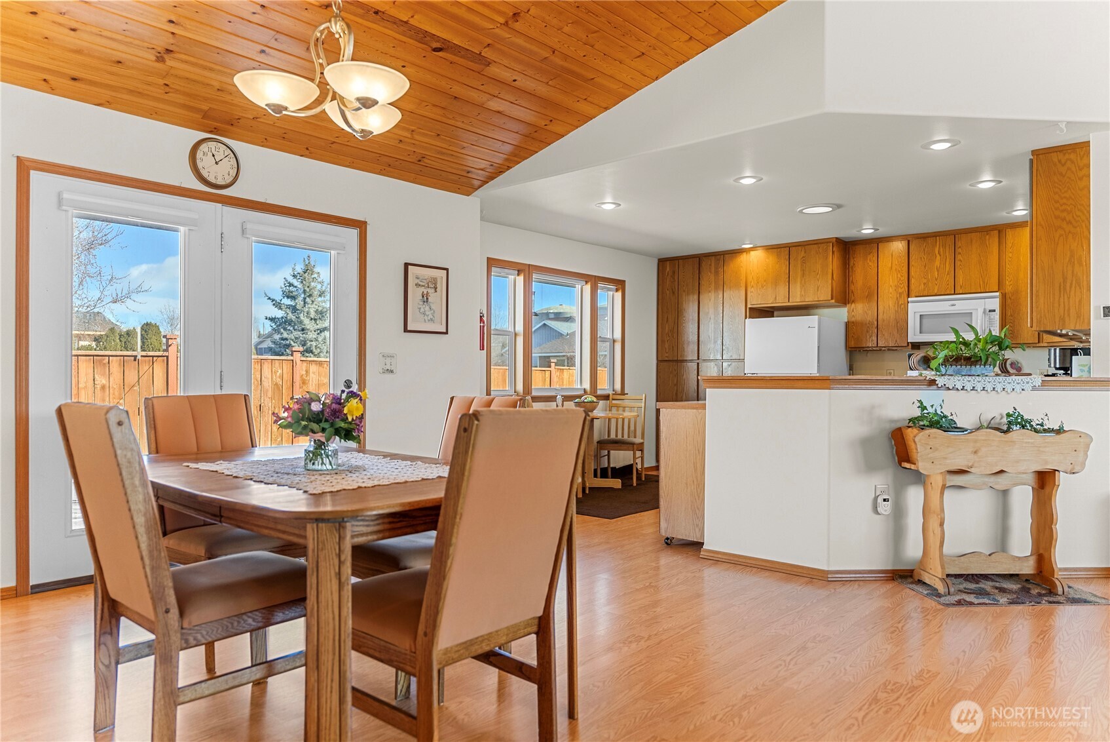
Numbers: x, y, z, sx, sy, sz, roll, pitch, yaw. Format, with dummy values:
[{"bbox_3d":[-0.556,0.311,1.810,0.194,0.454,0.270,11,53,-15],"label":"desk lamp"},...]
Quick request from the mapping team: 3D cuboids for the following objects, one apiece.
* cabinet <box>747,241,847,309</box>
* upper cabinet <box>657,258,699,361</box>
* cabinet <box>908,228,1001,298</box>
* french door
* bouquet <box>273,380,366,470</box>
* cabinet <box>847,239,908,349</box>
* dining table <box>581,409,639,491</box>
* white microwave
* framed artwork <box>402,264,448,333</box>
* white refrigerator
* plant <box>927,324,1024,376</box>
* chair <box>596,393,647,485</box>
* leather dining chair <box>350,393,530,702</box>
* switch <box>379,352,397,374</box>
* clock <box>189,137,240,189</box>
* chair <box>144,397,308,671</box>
[{"bbox_3d":[2.607,-0.982,7.839,0.923,0.610,0.600,0,0,41],"label":"cabinet"},{"bbox_3d":[1.589,-0.703,8.630,0.538,1.172,0.600,0,0,40],"label":"upper cabinet"},{"bbox_3d":[3.799,-0.988,6.994,0.766,0.595,0.330,0,0,41],"label":"cabinet"},{"bbox_3d":[-1.974,0.041,4.347,0.070,2.031,1.889,0,0,40],"label":"french door"},{"bbox_3d":[-0.818,0.203,2.588,0.330,0.273,0.300,0,0,-18],"label":"bouquet"},{"bbox_3d":[3.287,-0.747,7.433,0.581,1.077,0.330,0,0,41],"label":"cabinet"},{"bbox_3d":[0.366,0.742,7.089,0.840,0.740,0.760,0,0,18],"label":"dining table"},{"bbox_3d":[3.740,-0.477,6.885,0.744,0.425,0.390,0,0,40],"label":"white microwave"},{"bbox_3d":[-0.944,-0.532,5.506,0.025,0.508,0.429,0,0,40],"label":"framed artwork"},{"bbox_3d":[2.535,0.299,7.774,0.778,1.667,0.740,0,0,41],"label":"white refrigerator"},{"bbox_3d":[2.314,-0.117,4.070,0.490,0.275,0.270,0,0,-4],"label":"plant"},{"bbox_3d":[0.671,0.680,7.487,0.420,0.890,0.500,0,0,18],"label":"chair"},{"bbox_3d":[-0.486,0.599,2.869,0.471,1.001,0.668,0,0,40],"label":"leather dining chair"},{"bbox_3d":[-1.177,-0.055,5.243,0.012,0.150,0.145,0,0,40],"label":"switch"},{"bbox_3d":[-1.971,-1.200,4.300,0.050,0.285,0.285,0,0,41],"label":"clock"},{"bbox_3d":[-1.321,0.601,3.059,0.640,1.000,0.480,0,0,41],"label":"chair"}]

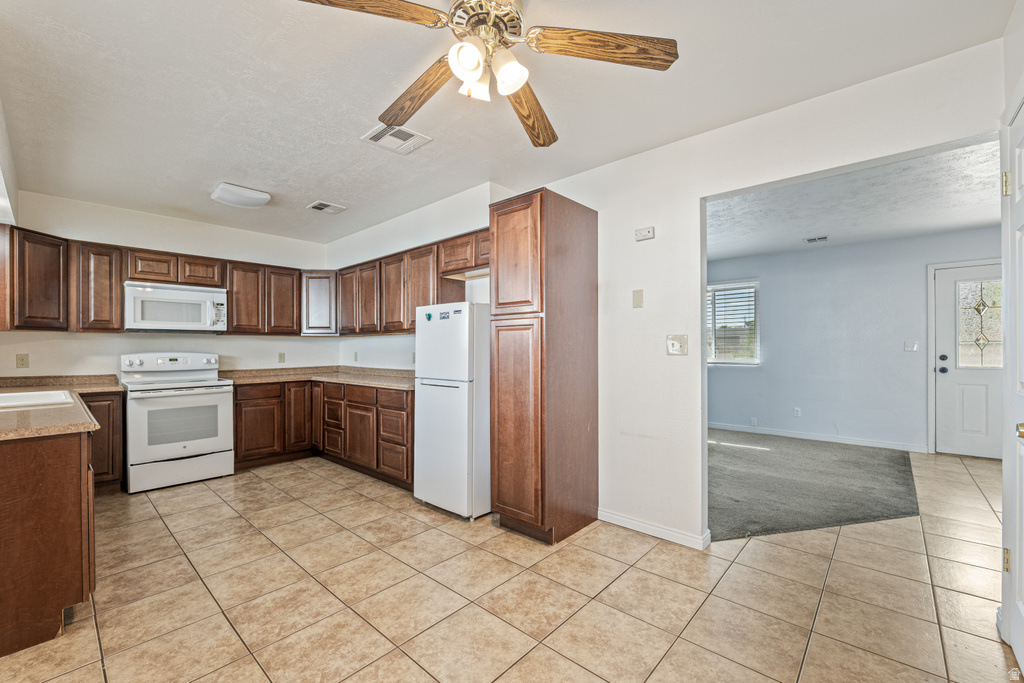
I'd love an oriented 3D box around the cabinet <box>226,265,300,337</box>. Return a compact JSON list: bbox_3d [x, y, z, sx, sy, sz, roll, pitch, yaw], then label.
[{"bbox_3d":[-2.895,-0.459,4.600,0.330,0.796,0.755,-2,-2,41],"label":"cabinet"}]

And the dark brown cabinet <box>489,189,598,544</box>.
[{"bbox_3d":[0.226,0.163,2.774,0.472,2.175,0.620,-2,-2,41],"label":"dark brown cabinet"}]

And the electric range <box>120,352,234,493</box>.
[{"bbox_3d":[-3.217,0.716,3.847,0.670,1.188,0.741,-1,-1,43],"label":"electric range"}]

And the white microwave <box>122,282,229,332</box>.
[{"bbox_3d":[-3.372,-0.310,3.985,0.420,0.428,0.757,-2,-2,41],"label":"white microwave"}]

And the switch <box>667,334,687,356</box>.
[{"bbox_3d":[1.047,0.026,2.526,0.122,0.124,0.012,-1,-1,41],"label":"switch"}]

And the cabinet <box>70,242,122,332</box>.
[{"bbox_3d":[-3.747,-0.466,3.582,0.325,0.797,0.328,-1,-1,43],"label":"cabinet"}]

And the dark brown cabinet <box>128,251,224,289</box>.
[{"bbox_3d":[-3.405,-0.696,4.027,0.330,0.343,0.765,-2,-2,41],"label":"dark brown cabinet"}]

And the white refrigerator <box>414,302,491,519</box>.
[{"bbox_3d":[-0.327,0.500,3.210,0.629,1.527,0.627,-2,-2,41],"label":"white refrigerator"}]

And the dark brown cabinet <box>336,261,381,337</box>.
[{"bbox_3d":[-1.582,-0.458,4.529,0.877,0.797,0.333,-1,-1,41],"label":"dark brown cabinet"}]

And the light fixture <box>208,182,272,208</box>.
[{"bbox_3d":[-2.187,-1.156,3.221,0.355,0.076,0.338,-1,-1,42],"label":"light fixture"}]

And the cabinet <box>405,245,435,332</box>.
[{"bbox_3d":[-0.734,-0.473,3.815,0.493,0.797,0.333,-1,-1,41],"label":"cabinet"}]

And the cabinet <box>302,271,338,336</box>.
[{"bbox_3d":[-2.265,-0.450,4.848,0.457,0.797,0.341,0,-1,-3],"label":"cabinet"}]

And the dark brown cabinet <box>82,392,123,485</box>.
[{"bbox_3d":[-3.648,0.841,3.493,0.610,0.838,0.285,-2,-2,41],"label":"dark brown cabinet"}]

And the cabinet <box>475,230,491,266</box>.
[{"bbox_3d":[-0.035,-0.750,3.214,0.465,0.312,0.330,-2,-2,41],"label":"cabinet"}]

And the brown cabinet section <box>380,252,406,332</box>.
[{"bbox_3d":[-1.086,-0.458,4.081,0.461,0.758,0.315,-2,-3,41],"label":"brown cabinet section"}]

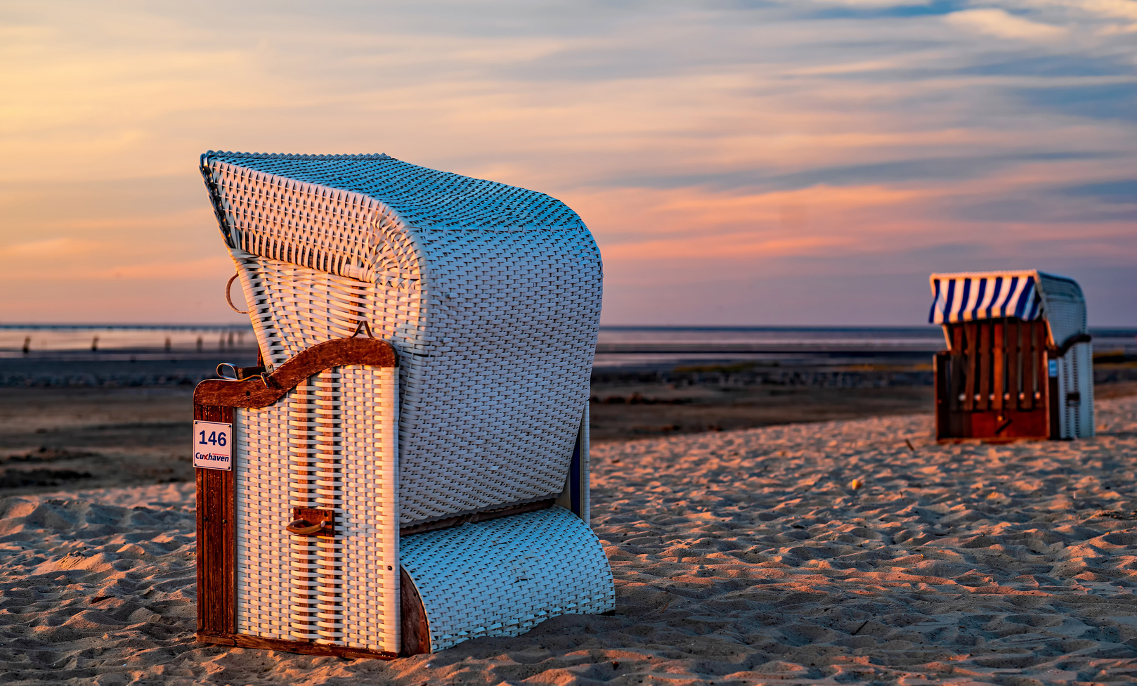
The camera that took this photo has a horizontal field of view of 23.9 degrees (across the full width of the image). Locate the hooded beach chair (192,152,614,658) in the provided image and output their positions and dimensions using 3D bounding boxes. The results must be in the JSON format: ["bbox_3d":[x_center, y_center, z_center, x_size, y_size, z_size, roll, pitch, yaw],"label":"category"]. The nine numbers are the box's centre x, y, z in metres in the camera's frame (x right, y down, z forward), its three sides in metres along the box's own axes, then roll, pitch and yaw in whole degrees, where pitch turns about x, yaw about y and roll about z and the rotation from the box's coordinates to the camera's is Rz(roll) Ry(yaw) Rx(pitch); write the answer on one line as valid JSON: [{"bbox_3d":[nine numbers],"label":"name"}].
[{"bbox_3d":[-0.524,0.154,8.985,0.893,1.585,1.200,0,1,30],"label":"hooded beach chair"}]

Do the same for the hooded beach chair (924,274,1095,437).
[{"bbox_3d":[4.103,0.147,24.732,1.200,1.547,0.971,-2,-3,41],"label":"hooded beach chair"}]

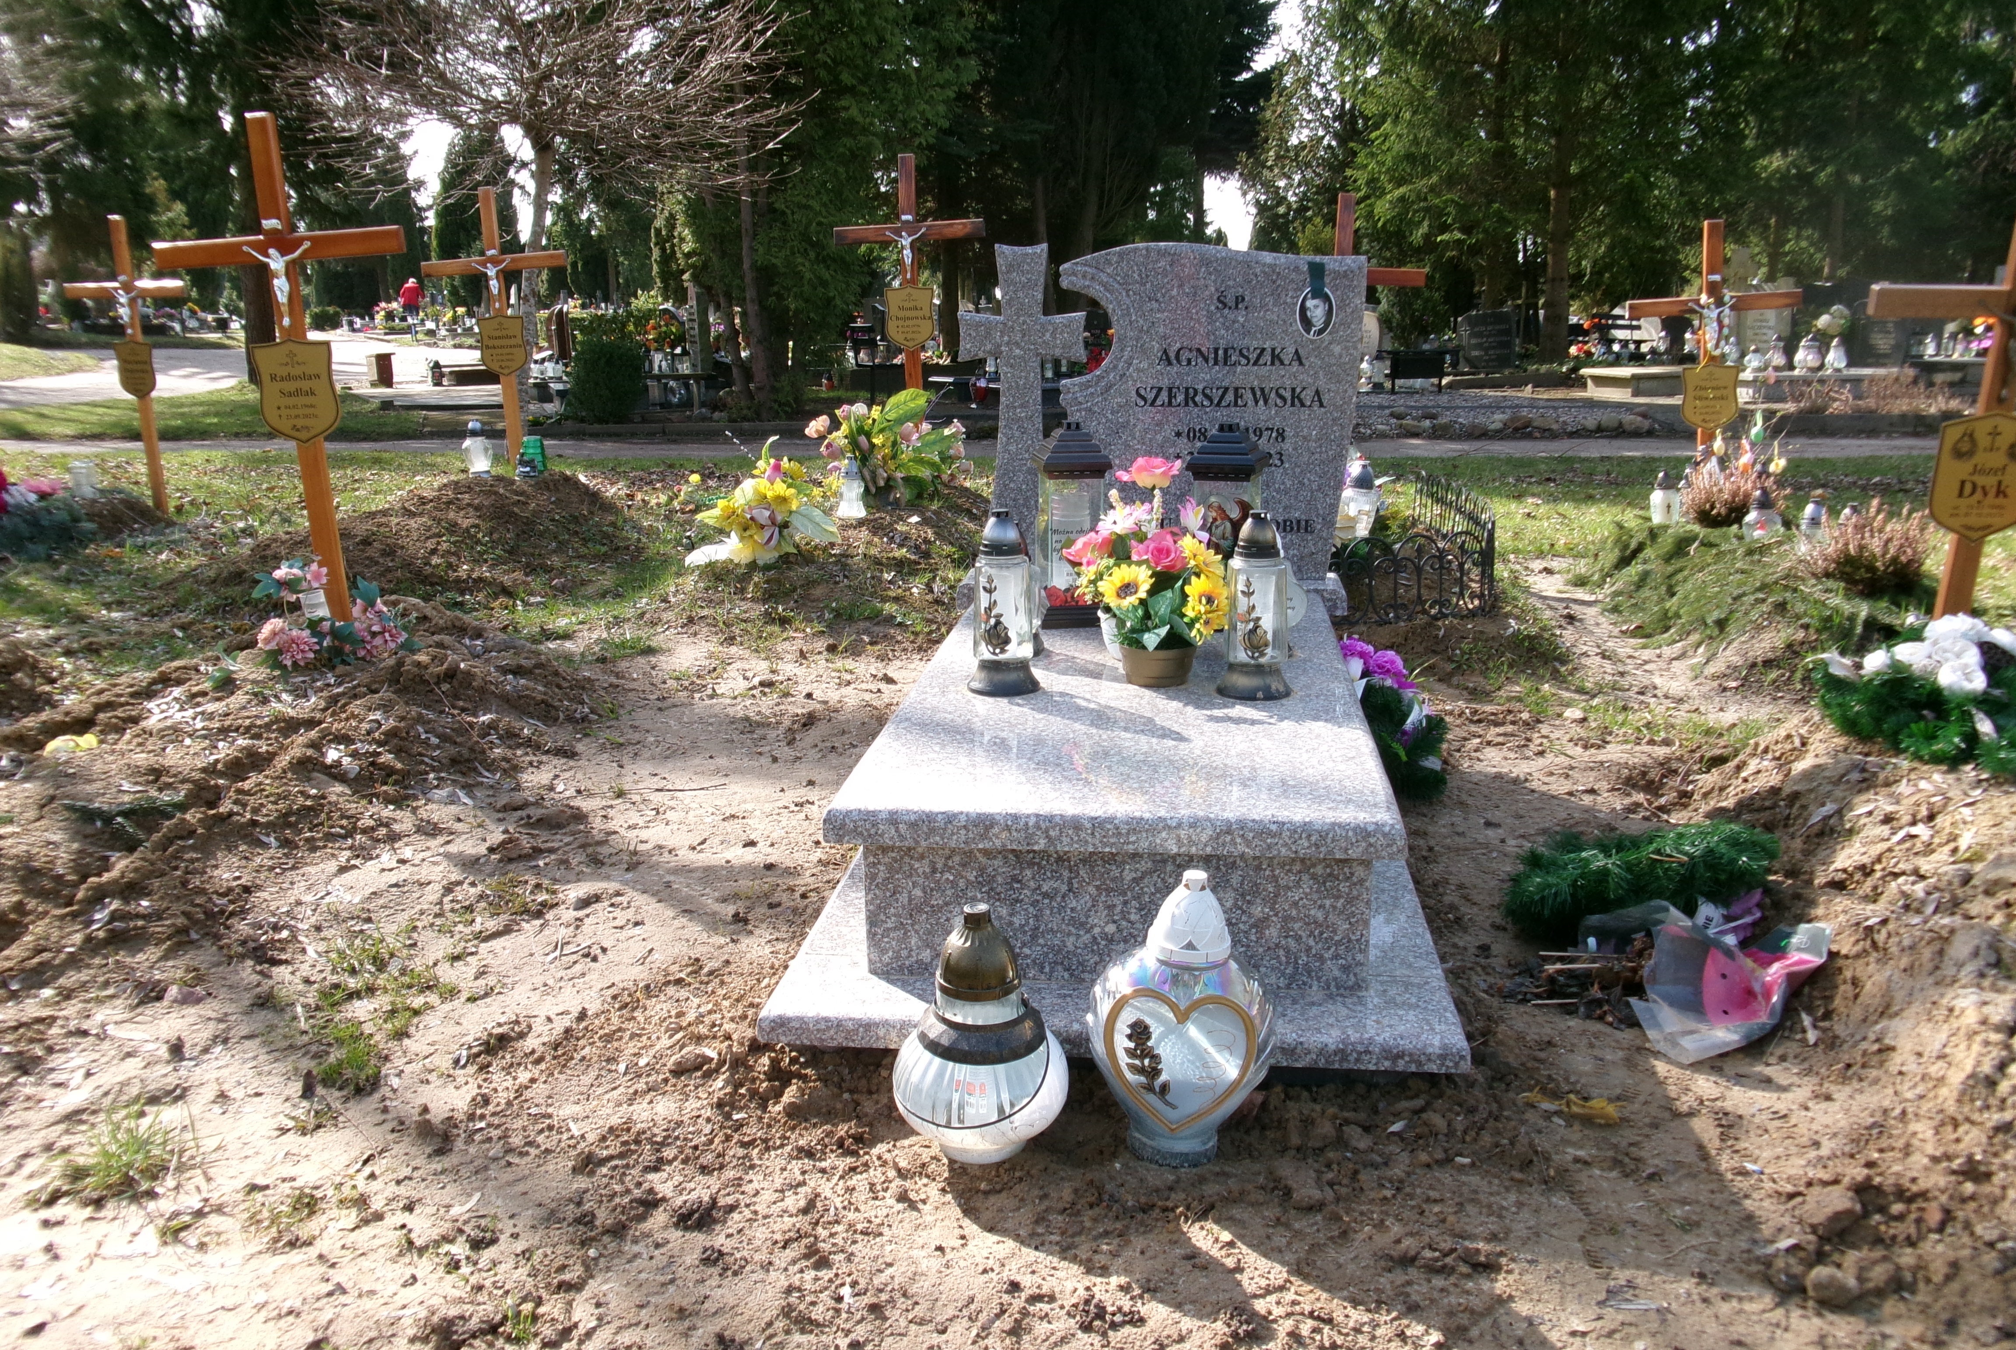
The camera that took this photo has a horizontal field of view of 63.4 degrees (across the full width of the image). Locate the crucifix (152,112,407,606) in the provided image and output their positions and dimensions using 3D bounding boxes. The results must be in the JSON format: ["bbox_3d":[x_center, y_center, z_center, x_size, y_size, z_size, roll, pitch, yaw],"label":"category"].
[{"bbox_3d":[-1.851,-0.773,4.277,0.692,1.332,0.080,-2,13,8],"label":"crucifix"}]

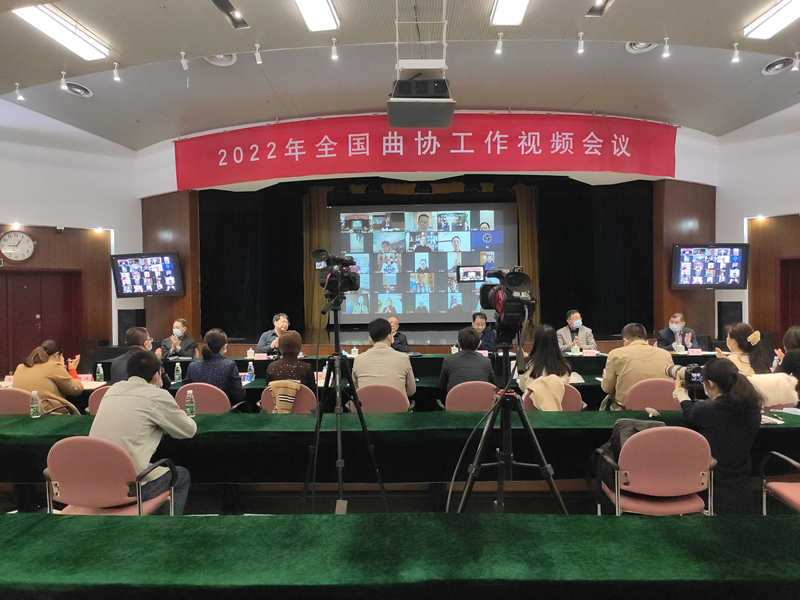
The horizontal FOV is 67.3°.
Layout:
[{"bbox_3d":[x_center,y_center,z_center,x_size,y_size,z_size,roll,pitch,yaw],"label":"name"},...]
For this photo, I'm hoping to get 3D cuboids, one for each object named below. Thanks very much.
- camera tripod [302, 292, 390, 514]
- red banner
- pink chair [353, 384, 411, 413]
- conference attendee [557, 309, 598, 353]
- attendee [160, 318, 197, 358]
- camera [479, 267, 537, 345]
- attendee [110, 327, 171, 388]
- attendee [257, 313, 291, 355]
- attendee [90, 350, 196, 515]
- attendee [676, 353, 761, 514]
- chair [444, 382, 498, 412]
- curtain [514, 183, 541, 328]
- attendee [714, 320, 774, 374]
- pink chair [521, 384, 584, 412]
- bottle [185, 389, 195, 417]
[{"bbox_3d":[-0.246,0.720,3.050,0.620,1.510,0.570,-1,0,2],"label":"camera tripod"},{"bbox_3d":[0.407,-2.278,9.600,8.300,0.850,1.150,-1,1,2],"label":"red banner"},{"bbox_3d":[-0.158,1.070,4.860,0.560,0.870,0.570,-1,1,2],"label":"pink chair"},{"bbox_3d":[2.310,0.791,7.850,0.540,1.290,0.720,0,1,9],"label":"conference attendee"},{"bbox_3d":[-3.040,0.838,8.100,0.530,1.240,0.750,-1,1,6],"label":"attendee"},{"bbox_3d":[0.447,0.015,2.500,0.210,0.290,0.370,-1,1,-3],"label":"camera"},{"bbox_3d":[-2.079,0.849,4.760,0.530,1.280,0.700,-1,0,21],"label":"attendee"},{"bbox_3d":[-1.634,0.814,7.950,0.540,1.300,0.720,-1,0,-16],"label":"attendee"},{"bbox_3d":[-1.460,0.931,3.500,0.560,1.280,0.800,0,1,12],"label":"attendee"},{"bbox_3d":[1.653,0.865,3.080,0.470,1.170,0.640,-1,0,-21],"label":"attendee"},{"bbox_3d":[0.591,1.081,5.030,0.550,0.870,0.570,-1,1,2],"label":"chair"},{"bbox_3d":[2.844,-0.967,13.300,0.580,3.200,0.220,-1,0,2],"label":"curtain"},{"bbox_3d":[2.910,0.843,5.050,0.500,1.300,0.720,-1,2,-35],"label":"attendee"},{"bbox_3d":[1.165,1.056,4.780,0.560,0.870,0.570,-1,1,2],"label":"pink chair"},{"bbox_3d":[-1.436,0.708,4.120,0.064,0.187,0.064,-1,1,0],"label":"bottle"}]

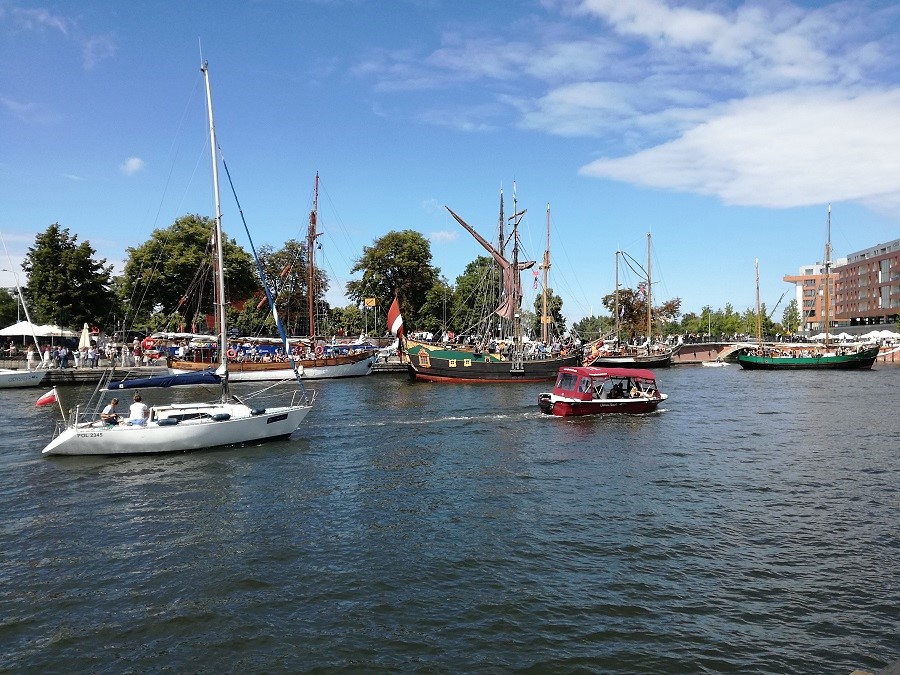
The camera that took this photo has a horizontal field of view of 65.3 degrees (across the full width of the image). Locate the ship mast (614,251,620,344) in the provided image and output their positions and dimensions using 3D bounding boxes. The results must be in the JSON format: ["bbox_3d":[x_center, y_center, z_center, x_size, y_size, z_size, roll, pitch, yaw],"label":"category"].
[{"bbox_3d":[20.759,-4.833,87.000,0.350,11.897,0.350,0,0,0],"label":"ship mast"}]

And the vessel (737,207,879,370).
[{"bbox_3d":[39.000,-5.324,76.500,15.300,17.600,4.200,0,0,-6],"label":"vessel"}]

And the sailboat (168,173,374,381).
[{"bbox_3d":[-15.200,-5.411,62.300,19.000,18.559,4.900,0,0,-38],"label":"sailboat"}]

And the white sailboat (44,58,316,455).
[{"bbox_3d":[-7.500,-2.494,20.400,7.500,11.300,2.500,0,0,-29],"label":"white sailboat"}]

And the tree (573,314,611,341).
[{"bbox_3d":[33.494,-1.648,165.000,9.402,7.515,9.402,0,0,0],"label":"tree"}]

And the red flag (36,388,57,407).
[{"bbox_3d":[-10.630,1.580,18.500,0.480,0.450,0.120,0,0,-30],"label":"red flag"}]

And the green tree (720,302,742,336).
[{"bbox_3d":[54.135,-2.861,135.000,4.620,7.740,4.620,0,0,0],"label":"green tree"}]

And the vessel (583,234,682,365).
[{"bbox_3d":[23.200,-4.628,88.500,17.600,17.218,4.600,0,0,-35],"label":"vessel"}]

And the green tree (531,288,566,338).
[{"bbox_3d":[16.557,-3.662,118.000,6.220,9.150,6.220,0,0,0],"label":"green tree"}]

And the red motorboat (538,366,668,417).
[{"bbox_3d":[6.720,2.187,30.200,6.300,2.050,2.200,0,0,-20],"label":"red motorboat"}]

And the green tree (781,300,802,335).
[{"bbox_3d":[76.637,-3.449,158.000,4.501,10.657,4.501,0,0,0],"label":"green tree"}]

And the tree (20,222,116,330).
[{"bbox_3d":[-38.923,-5.072,72.000,9.440,13.450,9.440,0,0,0],"label":"tree"}]

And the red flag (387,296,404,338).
[{"bbox_3d":[-4.300,-1.580,55.500,1.400,3.200,0.400,0,0,-3],"label":"red flag"}]

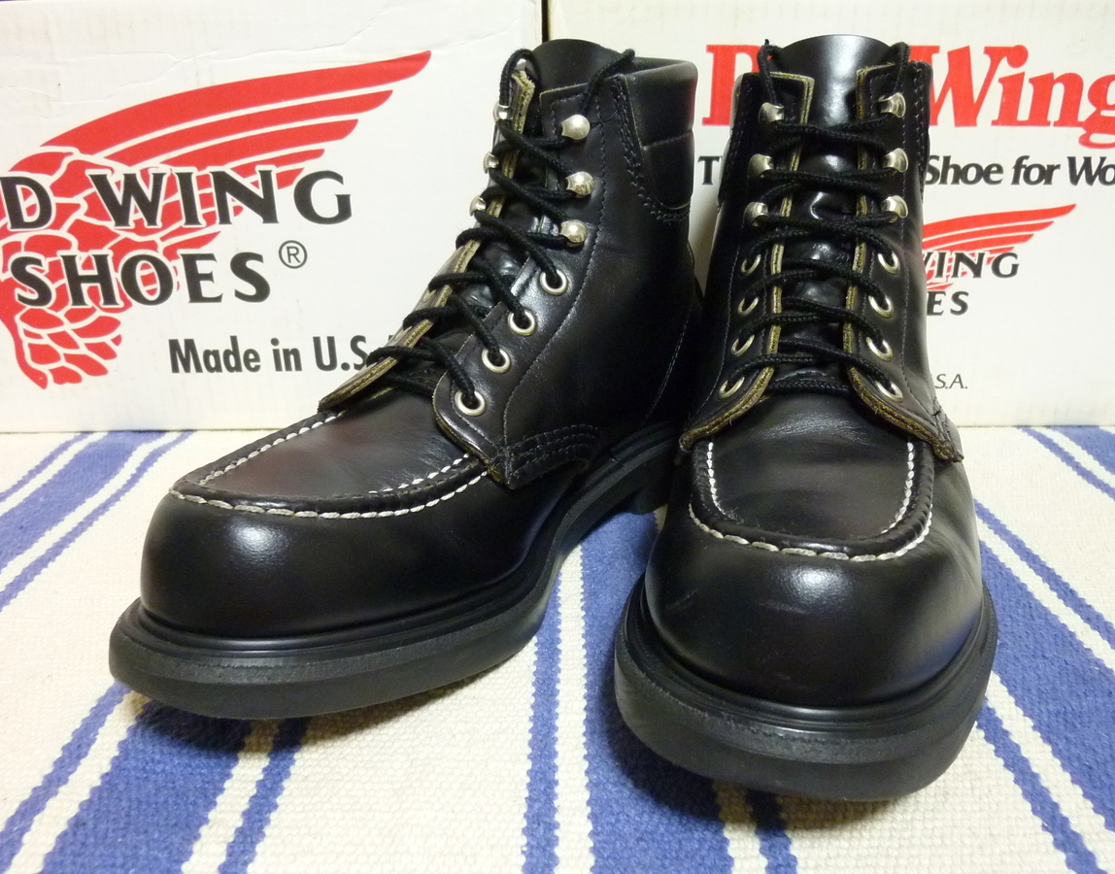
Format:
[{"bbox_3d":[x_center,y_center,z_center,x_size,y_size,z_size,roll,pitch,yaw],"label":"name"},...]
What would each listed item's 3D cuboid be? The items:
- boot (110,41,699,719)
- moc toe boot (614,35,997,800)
[{"bbox_3d":[-0.030,-0.047,0.320,0.114,0.200,0.298,18,28,36],"label":"boot"},{"bbox_3d":[0.097,-0.043,0.311,0.114,0.200,0.298,5,23,12],"label":"moc toe boot"}]

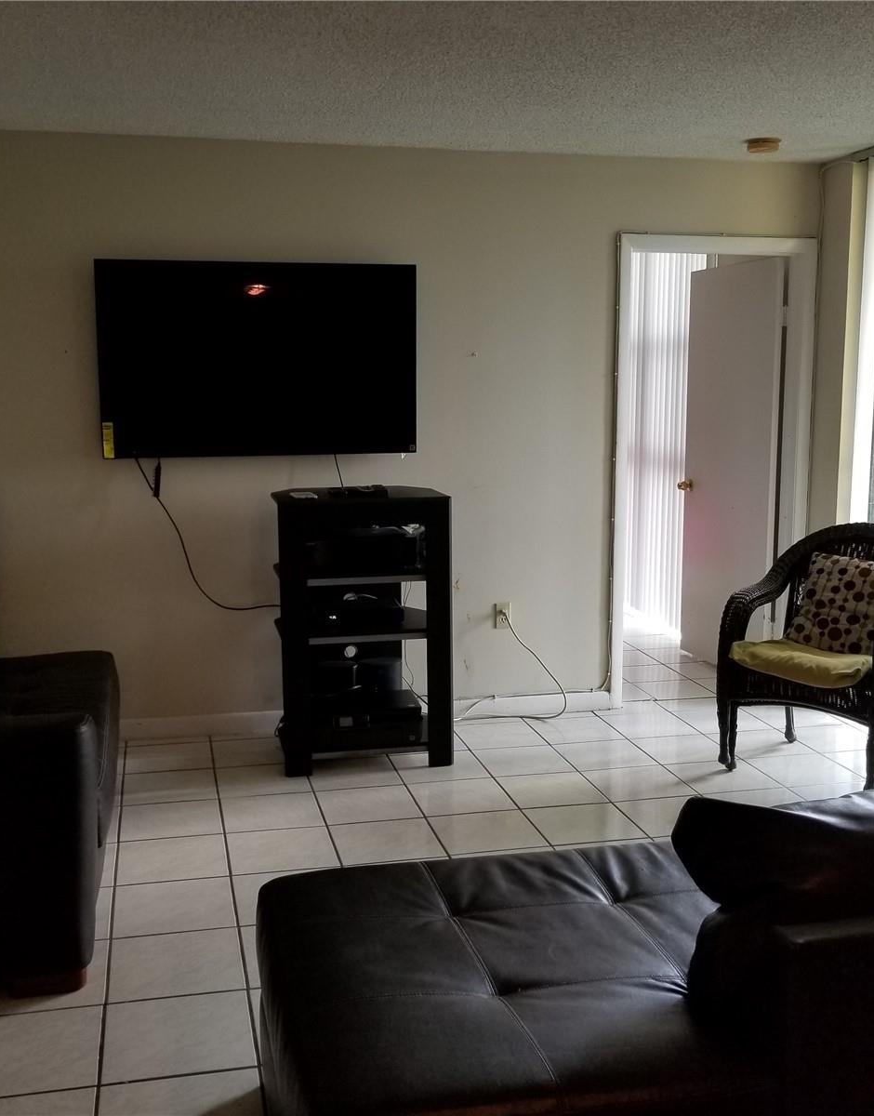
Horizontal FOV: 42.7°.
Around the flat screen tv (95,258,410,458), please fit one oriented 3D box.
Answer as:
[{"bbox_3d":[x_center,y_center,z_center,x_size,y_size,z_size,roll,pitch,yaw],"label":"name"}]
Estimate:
[{"bbox_3d":[-0.689,-0.778,4.457,1.245,0.735,0.060,-2,8,-14],"label":"flat screen tv"}]

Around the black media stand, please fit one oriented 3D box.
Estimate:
[{"bbox_3d":[-0.308,0.267,4.401,0.650,1.030,0.480,-2,8,-14],"label":"black media stand"}]

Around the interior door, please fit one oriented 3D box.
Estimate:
[{"bbox_3d":[1.480,-0.418,5.668,0.045,2.030,0.760,-2,8,-18],"label":"interior door"}]

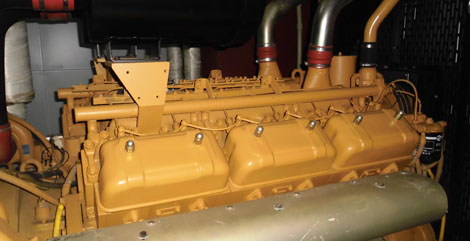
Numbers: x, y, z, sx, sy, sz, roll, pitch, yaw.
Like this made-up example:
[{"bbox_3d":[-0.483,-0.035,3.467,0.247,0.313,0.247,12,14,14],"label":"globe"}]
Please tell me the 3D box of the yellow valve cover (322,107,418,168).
[{"bbox_3d":[0.440,0.035,1.139,0.330,0.126,0.152,-6,49,-22],"label":"yellow valve cover"}]

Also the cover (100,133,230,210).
[{"bbox_3d":[-0.177,0.097,0.884,0.330,0.126,0.152,-6,49,-22],"label":"cover"}]

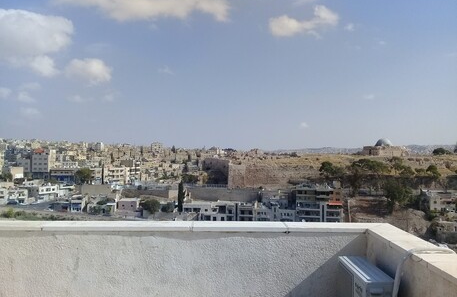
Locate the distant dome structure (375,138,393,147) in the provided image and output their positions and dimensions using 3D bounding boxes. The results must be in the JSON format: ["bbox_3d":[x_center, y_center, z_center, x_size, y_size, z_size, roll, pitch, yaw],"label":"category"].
[{"bbox_3d":[125.100,-4.675,330.000,13.400,7.400,13.400,0,0,21],"label":"distant dome structure"}]

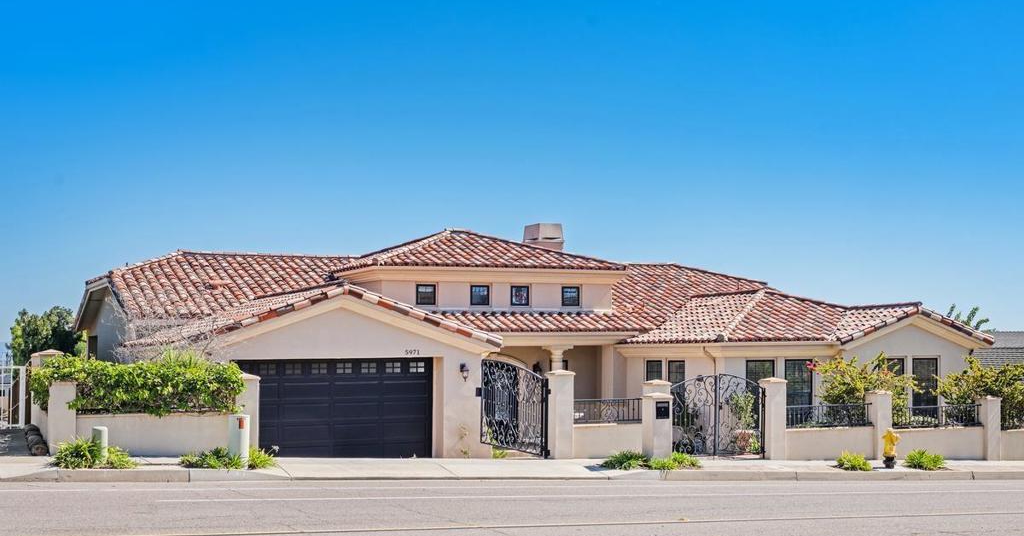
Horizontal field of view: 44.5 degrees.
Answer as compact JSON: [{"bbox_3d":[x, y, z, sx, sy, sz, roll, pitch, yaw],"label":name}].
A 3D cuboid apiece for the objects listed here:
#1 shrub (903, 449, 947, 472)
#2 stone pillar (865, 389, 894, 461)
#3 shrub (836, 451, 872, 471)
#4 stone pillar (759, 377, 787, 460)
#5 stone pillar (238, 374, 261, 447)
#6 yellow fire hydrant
[{"bbox_3d":[10.769,4.973,32.579,0.853,0.495,0.766,1,-1,-23],"label":"shrub"},{"bbox_3d":[9.987,4.264,34.063,0.520,1.854,0.520,1,-1,-23],"label":"stone pillar"},{"bbox_3d":[8.676,4.850,31.689,0.711,0.456,0.638,1,-1,-23],"label":"shrub"},{"bbox_3d":[6.830,3.927,32.740,0.530,2.105,0.530,1,-1,-23],"label":"stone pillar"},{"bbox_3d":[-5.810,3.211,27.432,0.520,1.793,0.520,1,-1,-23],"label":"stone pillar"},{"bbox_3d":[9.755,4.637,32.151,0.425,1.028,0.360,1,-1,-23],"label":"yellow fire hydrant"}]

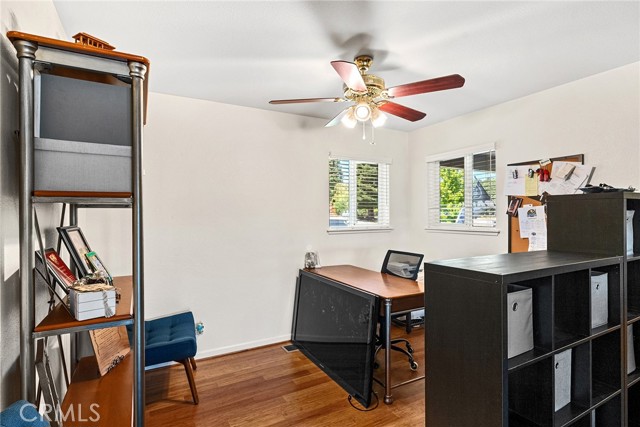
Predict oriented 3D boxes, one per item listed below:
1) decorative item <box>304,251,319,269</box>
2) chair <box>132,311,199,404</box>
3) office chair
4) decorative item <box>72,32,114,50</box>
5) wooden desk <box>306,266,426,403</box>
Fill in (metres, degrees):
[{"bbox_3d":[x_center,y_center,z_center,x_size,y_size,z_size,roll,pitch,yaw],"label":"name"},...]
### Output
[{"bbox_3d":[-0.089,0.513,3.441,0.125,0.175,0.125,0,0,-29],"label":"decorative item"},{"bbox_3d":[-1.324,0.962,2.421,0.700,0.820,0.640,0,0,-23],"label":"chair"},{"bbox_3d":[0.660,0.882,3.087,0.680,0.960,0.620,0,0,-37],"label":"office chair"},{"bbox_3d":[-0.852,-0.617,1.211,0.058,0.072,0.125,0,0,27],"label":"decorative item"},{"bbox_3d":[0.400,0.983,2.990,0.600,0.762,1.380,0,0,-29],"label":"wooden desk"}]

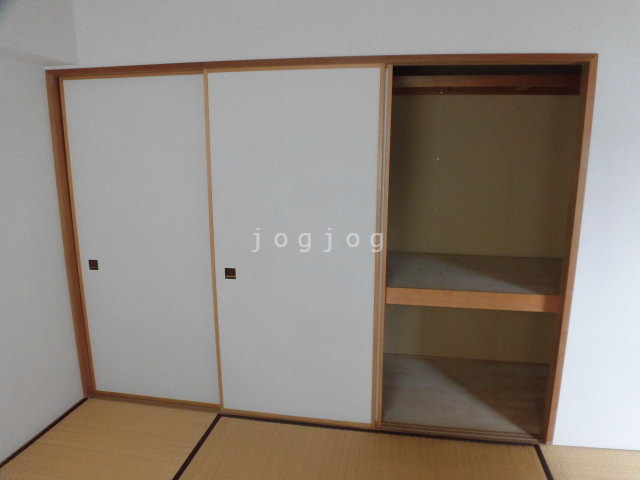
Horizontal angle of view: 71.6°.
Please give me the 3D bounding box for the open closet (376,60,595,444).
[{"bbox_3d":[0.791,0.034,2.524,0.860,1.823,0.793,2,12,9],"label":"open closet"}]

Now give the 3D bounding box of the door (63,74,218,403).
[{"bbox_3d":[-0.940,0.042,2.405,0.820,1.800,0.045,2,12,9],"label":"door"}]

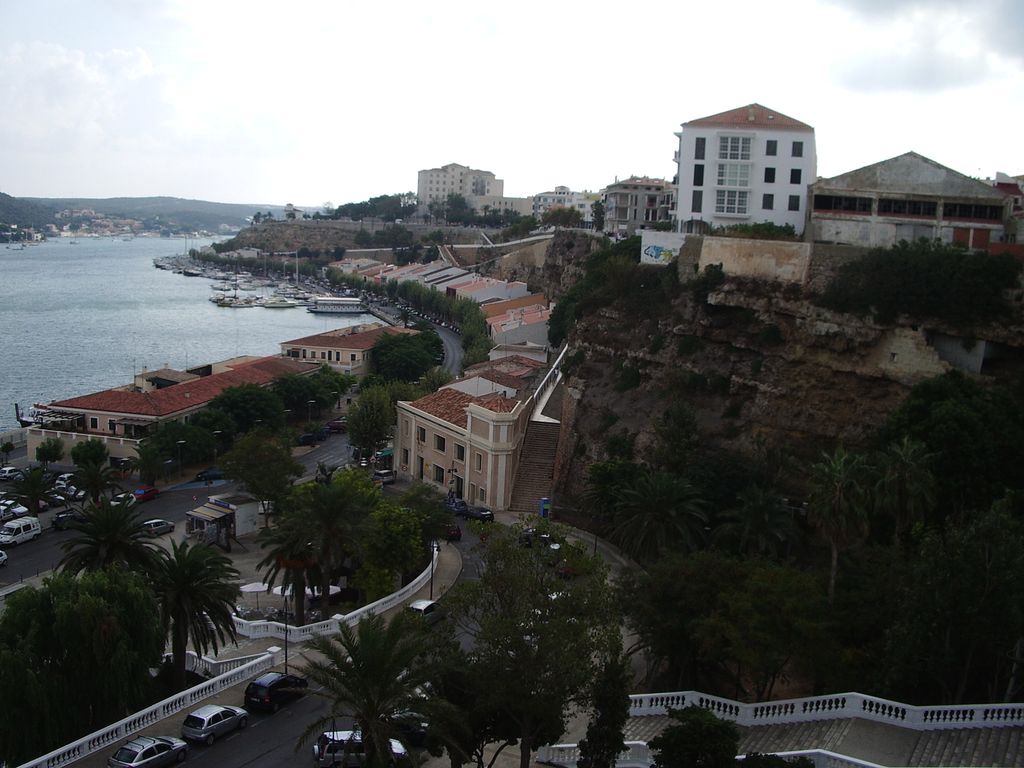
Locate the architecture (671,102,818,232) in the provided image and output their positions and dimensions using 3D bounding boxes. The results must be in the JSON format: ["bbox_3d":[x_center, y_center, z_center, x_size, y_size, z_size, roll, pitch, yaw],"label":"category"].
[{"bbox_3d":[27.259,-24.582,119.606,14.400,15.210,14.000,4,9,14],"label":"architecture"}]

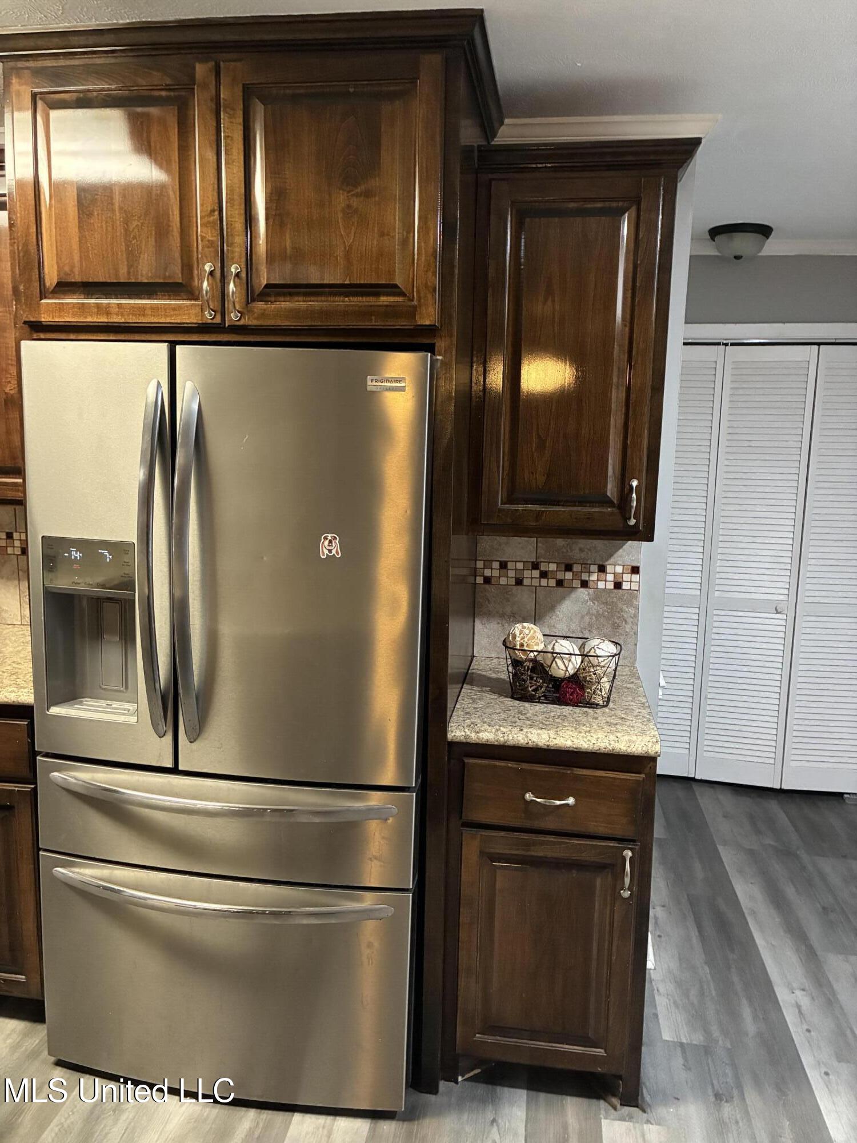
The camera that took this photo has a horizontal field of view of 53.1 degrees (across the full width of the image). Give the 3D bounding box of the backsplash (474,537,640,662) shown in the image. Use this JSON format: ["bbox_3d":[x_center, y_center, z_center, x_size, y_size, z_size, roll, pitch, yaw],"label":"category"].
[{"bbox_3d":[0.377,0.076,2.529,0.478,0.393,0.014,3,9,8],"label":"backsplash"}]

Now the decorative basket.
[{"bbox_3d":[0.342,0.255,2.209,0.300,0.138,0.180,4,9,15],"label":"decorative basket"}]

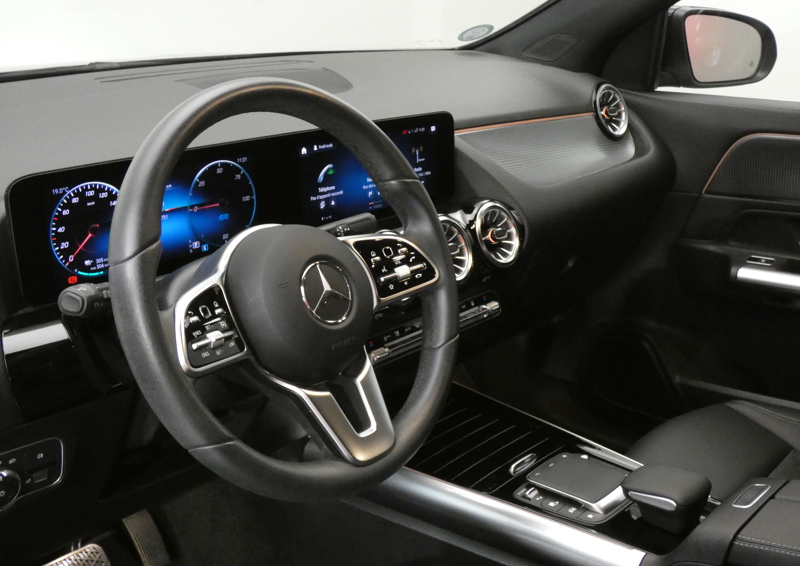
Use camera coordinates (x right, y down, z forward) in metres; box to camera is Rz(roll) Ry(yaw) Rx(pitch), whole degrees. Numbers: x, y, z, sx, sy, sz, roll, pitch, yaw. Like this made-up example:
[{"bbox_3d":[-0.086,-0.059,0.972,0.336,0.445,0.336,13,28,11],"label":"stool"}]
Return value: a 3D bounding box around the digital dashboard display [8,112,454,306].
[{"bbox_3d":[-0.146,-0.104,1.125,0.035,0.121,0.620,10,20,42],"label":"digital dashboard display"}]

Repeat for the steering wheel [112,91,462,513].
[{"bbox_3d":[-0.097,0.006,0.880,0.100,0.372,0.372,-16,2,44],"label":"steering wheel"}]

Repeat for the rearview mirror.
[{"bbox_3d":[0.578,-0.452,1.874,0.230,0.150,0.130,-10,20,-28],"label":"rearview mirror"}]

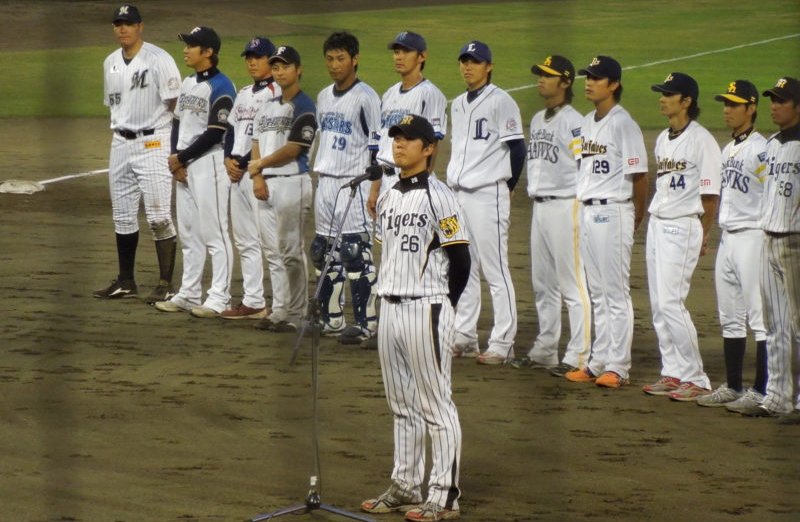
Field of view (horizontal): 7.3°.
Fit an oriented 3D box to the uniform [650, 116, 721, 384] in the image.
[{"bbox_3d":[1.587,-0.032,34.869,0.340,1.490,0.470,-3,5,-32],"label":"uniform"}]

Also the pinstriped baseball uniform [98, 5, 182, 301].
[{"bbox_3d":[-1.738,-0.728,41.546,0.570,1.933,0.380,3,5,35],"label":"pinstriped baseball uniform"}]

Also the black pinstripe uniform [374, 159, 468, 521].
[{"bbox_3d":[0.090,0.367,28.980,0.340,1.574,0.490,-3,5,-38],"label":"black pinstripe uniform"}]

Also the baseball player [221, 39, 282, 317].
[{"bbox_3d":[-0.941,-0.530,39.900,0.380,1.787,0.520,-4,6,-44],"label":"baseball player"}]

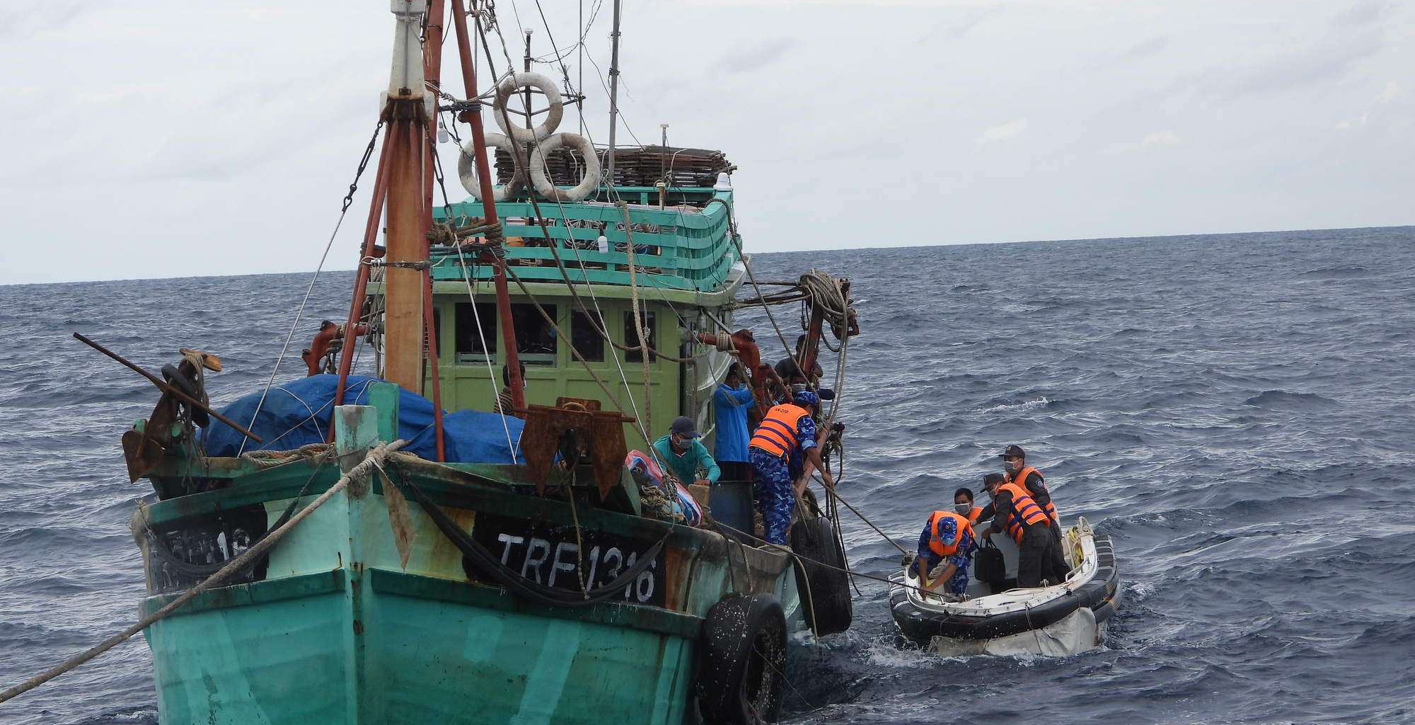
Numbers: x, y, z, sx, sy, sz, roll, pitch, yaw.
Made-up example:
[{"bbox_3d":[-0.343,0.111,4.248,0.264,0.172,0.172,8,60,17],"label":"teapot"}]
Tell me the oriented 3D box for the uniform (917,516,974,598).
[{"bbox_3d":[2.097,1.734,45.400,0.620,0.860,0.750,-2,1,9],"label":"uniform"}]

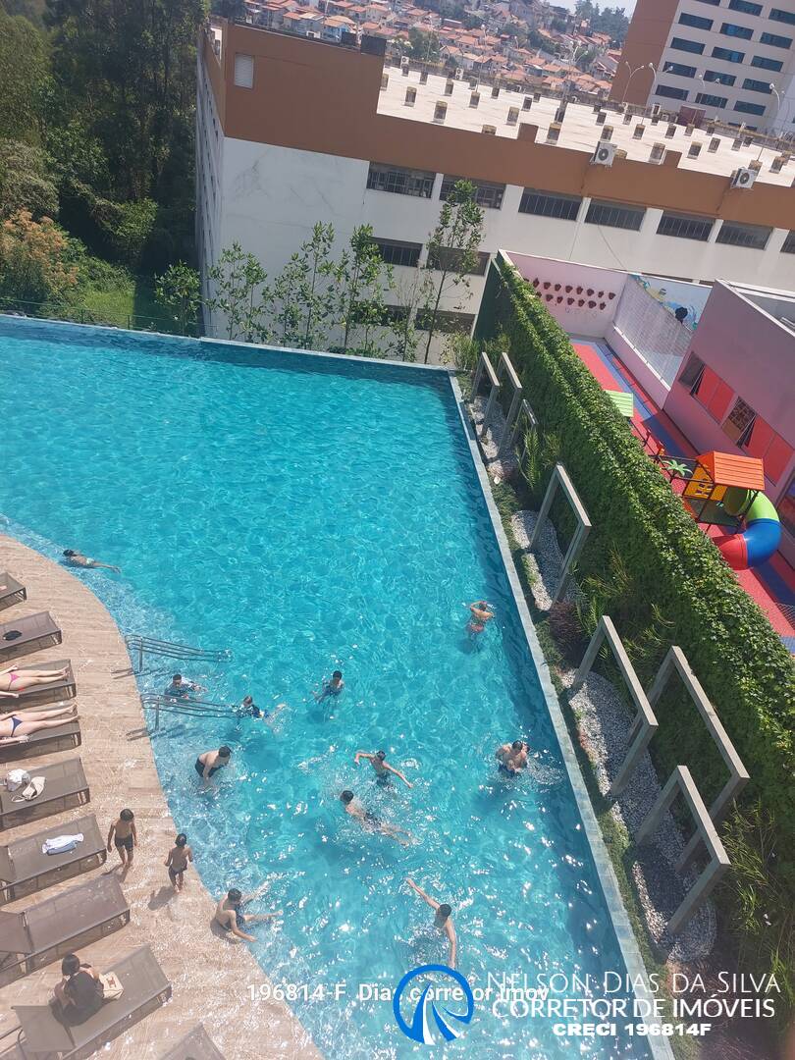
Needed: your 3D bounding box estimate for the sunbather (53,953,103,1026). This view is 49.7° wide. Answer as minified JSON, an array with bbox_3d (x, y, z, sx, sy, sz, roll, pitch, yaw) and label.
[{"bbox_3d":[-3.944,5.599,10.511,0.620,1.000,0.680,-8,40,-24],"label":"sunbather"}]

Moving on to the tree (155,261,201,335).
[{"bbox_3d":[-6.767,-7.026,26.490,1.350,2.700,1.350,5,37,-10],"label":"tree"}]

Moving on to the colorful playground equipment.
[{"bbox_3d":[7.466,-0.425,19.442,3.100,2.750,1.800,2,38,-14],"label":"colorful playground equipment"}]

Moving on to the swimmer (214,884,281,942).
[{"bbox_3d":[-2.026,5.278,12.060,1.000,0.900,0.720,-21,47,-36],"label":"swimmer"}]

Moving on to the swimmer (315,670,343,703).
[{"bbox_3d":[-1.268,2.989,16.169,0.500,0.900,0.600,25,38,17],"label":"swimmer"}]

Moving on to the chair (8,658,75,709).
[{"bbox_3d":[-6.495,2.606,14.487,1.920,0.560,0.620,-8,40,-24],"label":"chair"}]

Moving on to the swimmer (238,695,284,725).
[{"bbox_3d":[-2.422,3.227,15.280,0.950,0.500,0.600,-1,38,-17],"label":"swimmer"}]

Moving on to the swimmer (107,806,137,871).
[{"bbox_3d":[-3.834,4.361,12.136,0.420,1.380,0.320,0,38,-15],"label":"swimmer"}]

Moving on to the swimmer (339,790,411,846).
[{"bbox_3d":[-0.338,4.690,13.923,1.500,0.380,0.520,33,41,13],"label":"swimmer"}]

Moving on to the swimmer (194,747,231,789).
[{"bbox_3d":[-3.009,3.906,13.984,0.620,1.000,0.500,19,37,9],"label":"swimmer"}]

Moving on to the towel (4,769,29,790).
[{"bbox_3d":[-5.720,3.791,12.913,0.340,0.160,0.280,-10,42,-27],"label":"towel"}]

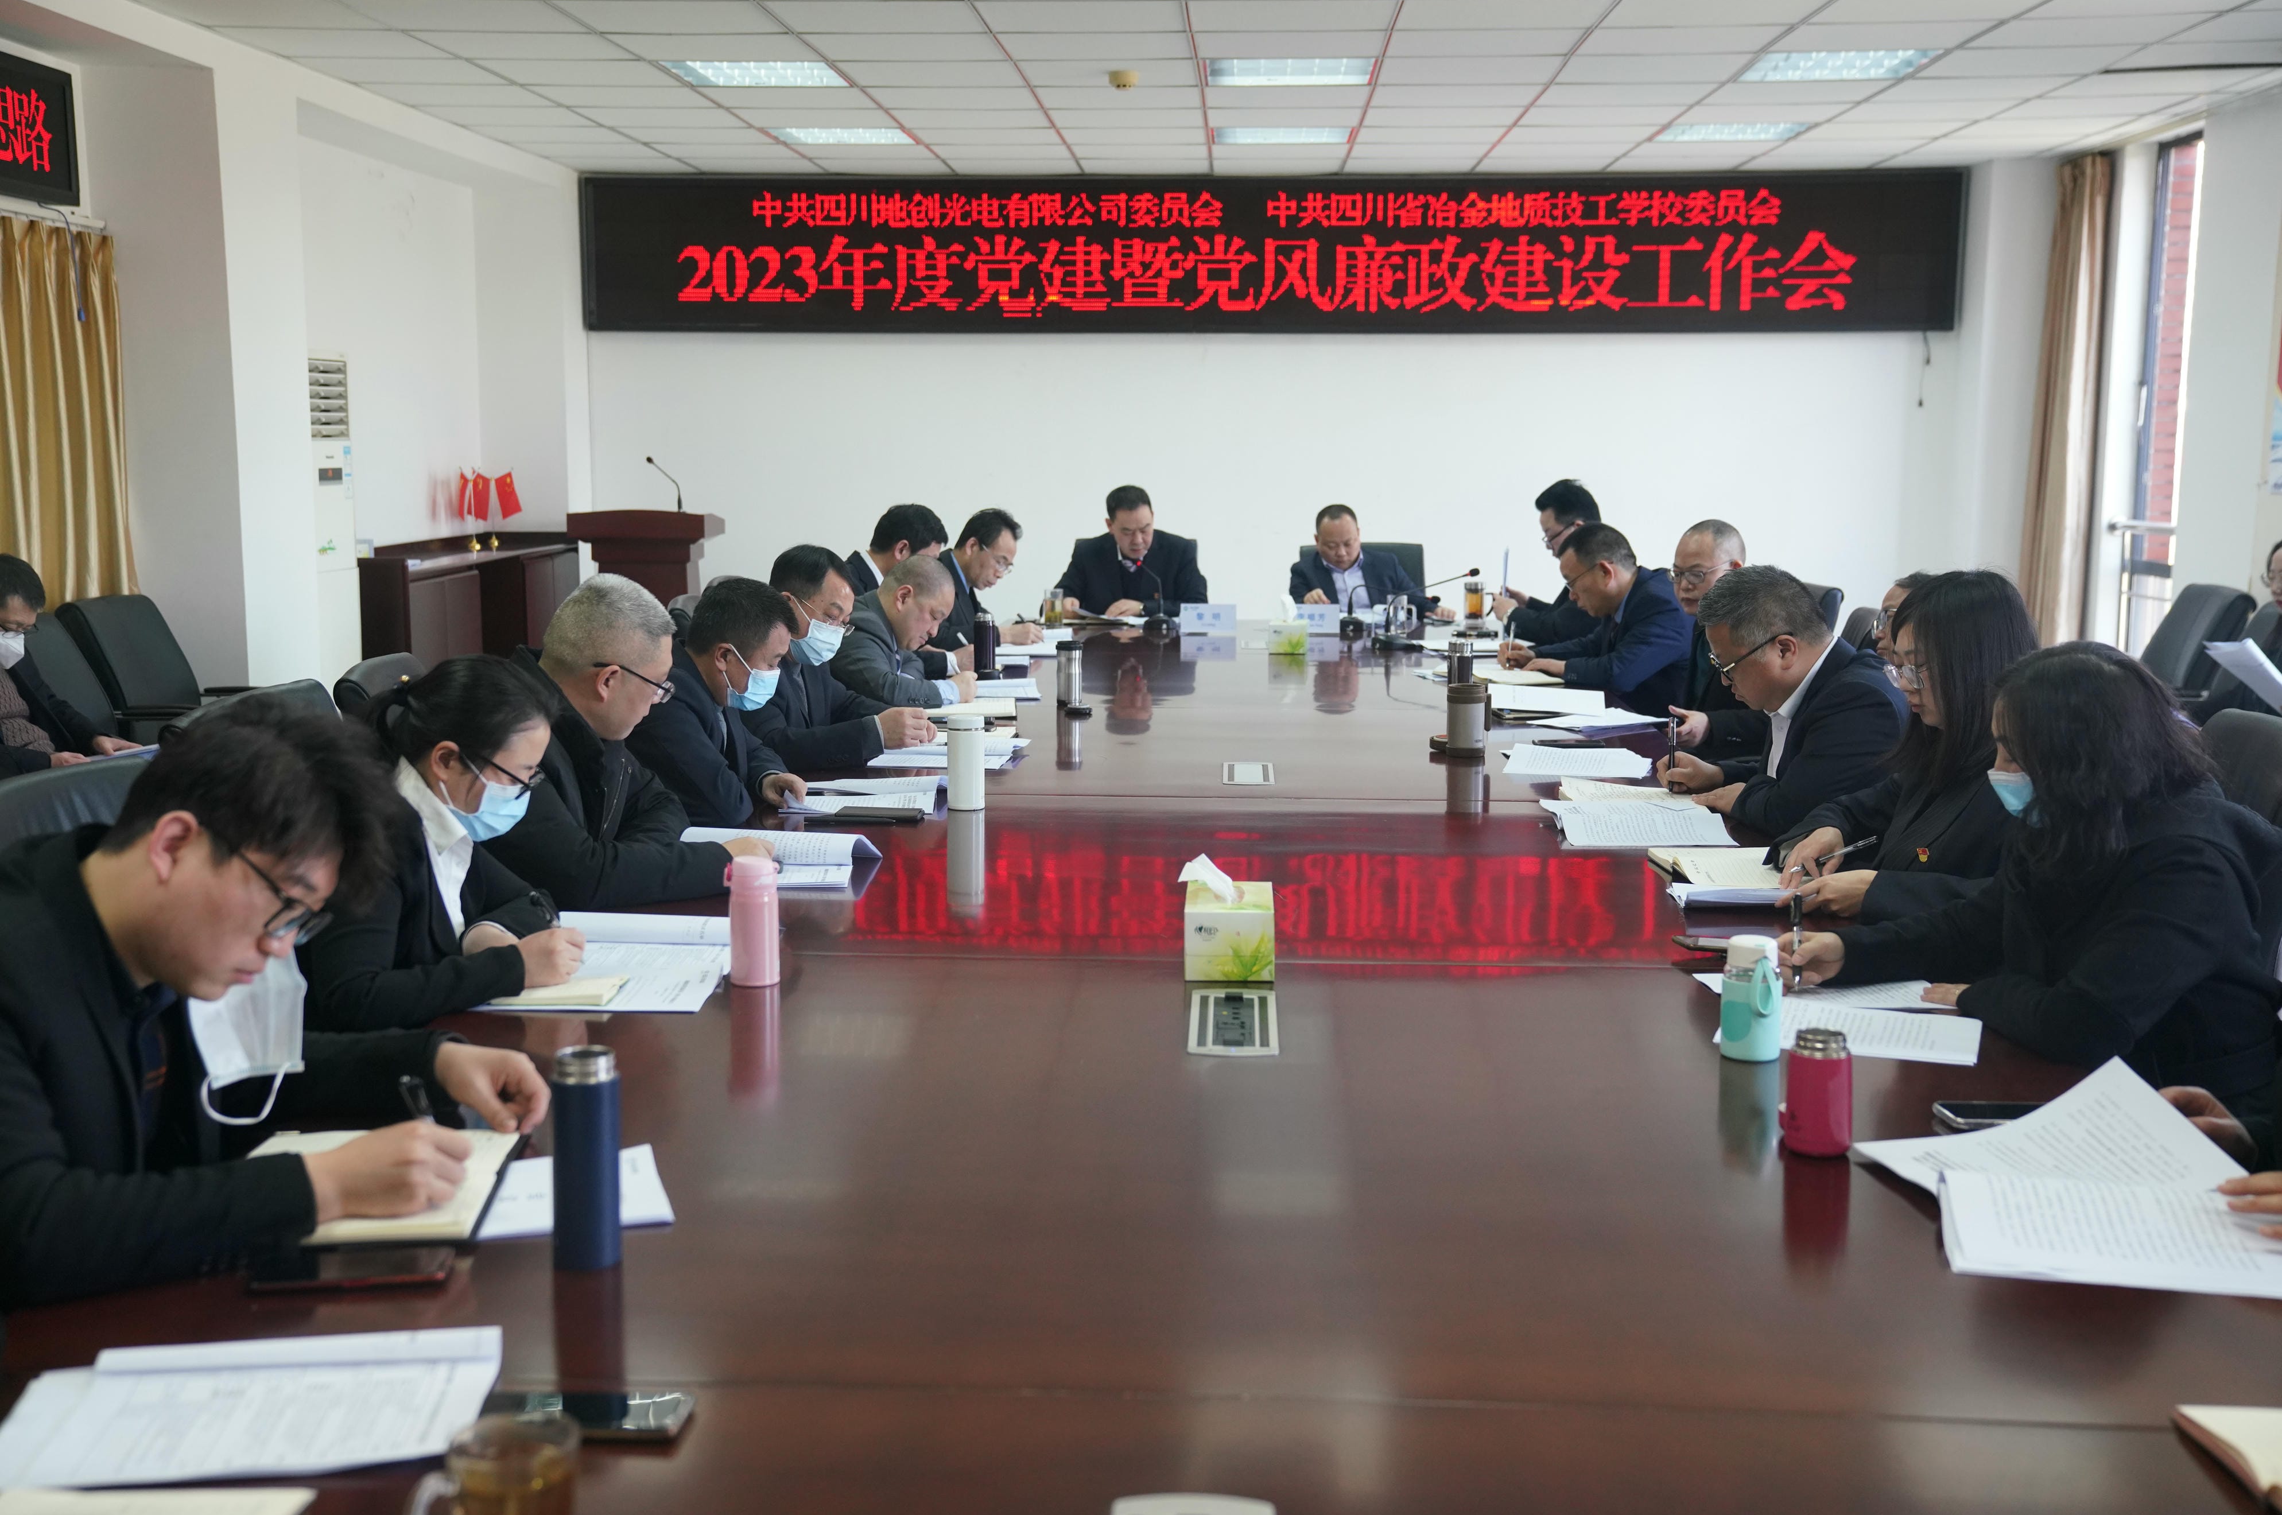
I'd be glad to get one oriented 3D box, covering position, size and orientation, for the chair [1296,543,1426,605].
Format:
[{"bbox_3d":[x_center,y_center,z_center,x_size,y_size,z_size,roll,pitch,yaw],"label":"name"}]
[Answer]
[{"bbox_3d":[0.894,-0.338,10.208,0.600,1.010,0.640,0,7,-1],"label":"chair"}]

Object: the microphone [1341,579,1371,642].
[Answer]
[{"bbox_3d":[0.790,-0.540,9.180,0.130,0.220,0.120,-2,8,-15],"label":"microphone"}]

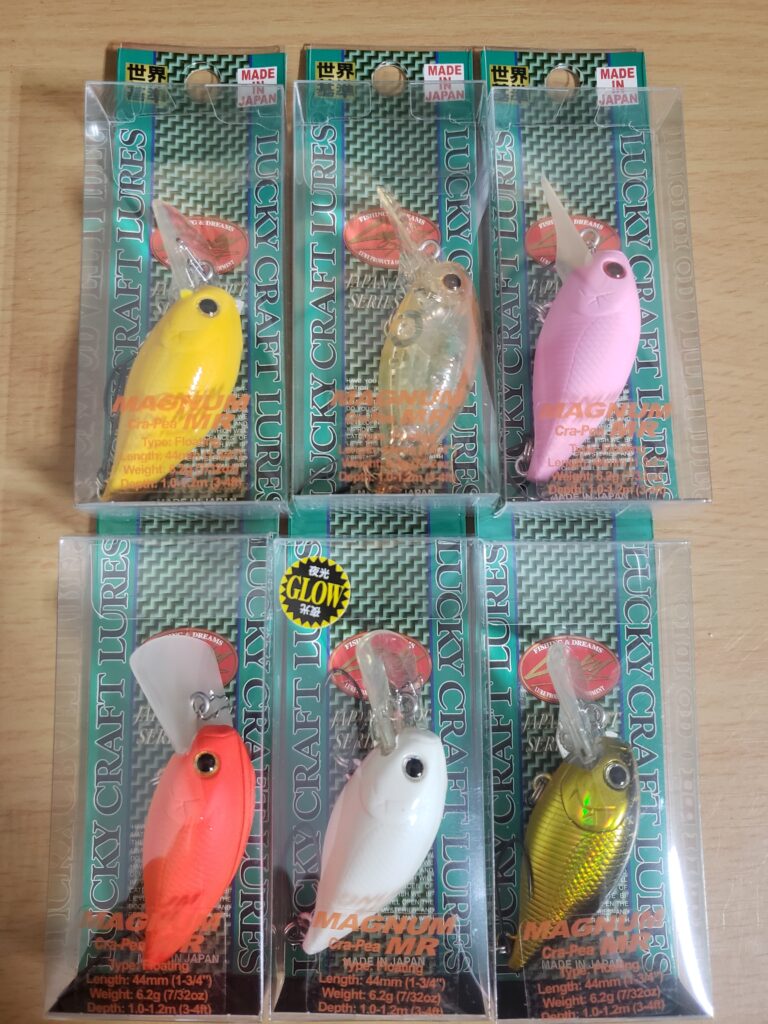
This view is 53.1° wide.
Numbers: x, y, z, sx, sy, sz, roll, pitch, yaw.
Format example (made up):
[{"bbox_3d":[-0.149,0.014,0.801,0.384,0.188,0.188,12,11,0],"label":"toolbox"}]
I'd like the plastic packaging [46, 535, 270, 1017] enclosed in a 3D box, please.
[{"bbox_3d":[-0.037,0.041,0.136,0.036,0.013,0.084,0,84,1],"label":"plastic packaging"}]

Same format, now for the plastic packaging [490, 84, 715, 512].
[{"bbox_3d":[0.038,-0.043,0.146,0.036,0.013,0.084,-1,83,-1],"label":"plastic packaging"}]

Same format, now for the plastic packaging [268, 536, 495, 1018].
[{"bbox_3d":[-0.001,0.042,0.136,0.036,0.013,0.084,0,84,1],"label":"plastic packaging"}]

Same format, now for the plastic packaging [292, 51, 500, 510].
[{"bbox_3d":[0.002,-0.044,0.145,0.036,0.013,0.084,-1,83,-1],"label":"plastic packaging"}]

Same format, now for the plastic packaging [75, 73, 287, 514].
[{"bbox_3d":[-0.036,-0.042,0.143,0.036,0.013,0.084,-1,83,-2],"label":"plastic packaging"}]

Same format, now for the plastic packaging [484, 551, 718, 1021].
[{"bbox_3d":[0.036,0.042,0.137,0.036,0.013,0.084,-1,84,0],"label":"plastic packaging"}]

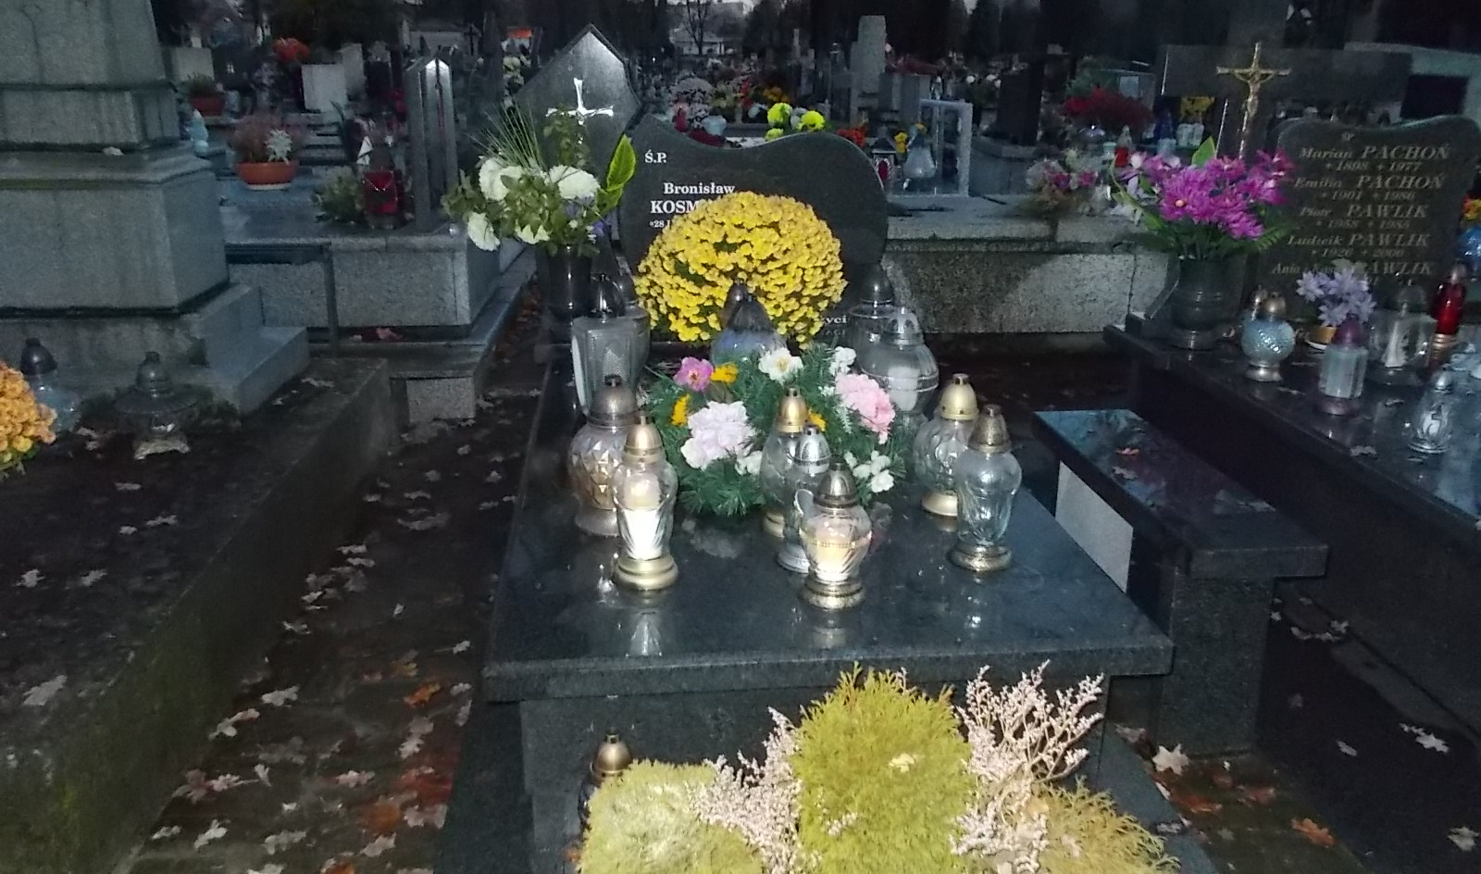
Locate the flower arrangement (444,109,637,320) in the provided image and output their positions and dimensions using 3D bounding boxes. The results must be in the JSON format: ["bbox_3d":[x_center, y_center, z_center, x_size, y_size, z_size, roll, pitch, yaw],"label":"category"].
[{"bbox_3d":[-0.589,-0.623,3.303,0.540,0.630,0.420,0,20,0],"label":"flower arrangement"}]

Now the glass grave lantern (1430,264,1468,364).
[{"bbox_3d":[2.165,-0.379,3.378,0.112,0.287,0.112,0,20,0],"label":"glass grave lantern"}]

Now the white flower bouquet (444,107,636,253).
[{"bbox_3d":[-0.572,-0.728,3.170,0.527,0.391,0.422,-1,18,-5],"label":"white flower bouquet"}]

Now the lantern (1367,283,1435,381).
[{"bbox_3d":[1.837,-0.290,3.096,0.119,0.269,0.119,-1,18,-5],"label":"lantern"}]

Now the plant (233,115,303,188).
[{"bbox_3d":[-2.377,-1.421,5.548,0.329,0.337,0.312,-1,18,-5],"label":"plant"}]

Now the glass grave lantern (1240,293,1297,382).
[{"bbox_3d":[1.491,-0.283,3.129,0.134,0.234,0.134,-1,18,-5],"label":"glass grave lantern"}]

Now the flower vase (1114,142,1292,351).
[{"bbox_3d":[1.474,-0.587,3.483,0.496,0.594,0.422,-1,18,-5],"label":"flower vase"}]

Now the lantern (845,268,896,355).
[{"bbox_3d":[0.369,-0.298,2.935,0.137,0.310,0.137,0,20,0],"label":"lantern"}]

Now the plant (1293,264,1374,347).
[{"bbox_3d":[1.893,-0.418,3.536,0.257,0.251,0.219,0,20,0],"label":"plant"}]

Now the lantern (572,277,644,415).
[{"bbox_3d":[-0.316,-0.207,2.589,0.135,0.340,0.135,-6,19,-20],"label":"lantern"}]

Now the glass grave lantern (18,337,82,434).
[{"bbox_3d":[-1.765,-0.110,2.818,0.173,0.277,0.173,-1,18,-5],"label":"glass grave lantern"}]

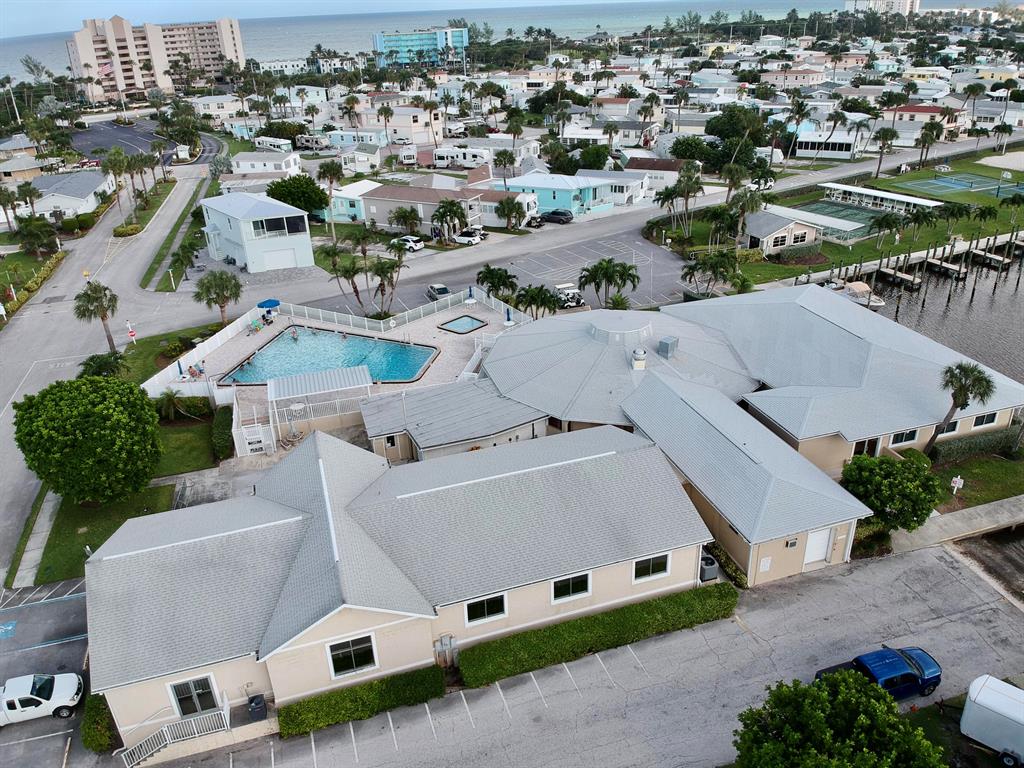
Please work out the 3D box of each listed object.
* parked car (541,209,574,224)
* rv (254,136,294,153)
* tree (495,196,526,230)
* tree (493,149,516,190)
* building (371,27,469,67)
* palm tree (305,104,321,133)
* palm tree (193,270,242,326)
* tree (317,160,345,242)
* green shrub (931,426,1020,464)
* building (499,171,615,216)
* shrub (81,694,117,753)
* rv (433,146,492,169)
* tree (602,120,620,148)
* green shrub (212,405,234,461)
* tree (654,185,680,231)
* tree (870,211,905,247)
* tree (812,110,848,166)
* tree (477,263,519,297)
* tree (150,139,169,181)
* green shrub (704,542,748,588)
[{"bbox_3d":[6.452,-24.217,106.815,4.800,1.720,1.920,15,32,30],"label":"parked car"},{"bbox_3d":[-52.540,-52.662,163.297,2.600,3.250,10.500,-26,35,-36],"label":"rv"},{"bbox_3d":[-0.225,-23.787,103.353,4.300,4.600,4.000,-2,27,0],"label":"tree"},{"bbox_3d":[-1.089,-31.805,114.844,3.800,8.800,3.800,-3,27,0],"label":"tree"},{"bbox_3d":[-49.518,-182.059,399.652,47.000,17.000,17.000,-14,29,-20],"label":"building"},{"bbox_3d":[-42.480,-54.520,158.980,3.300,10.420,3.300,-9,28,-12],"label":"palm tree"},{"bbox_3d":[-29.050,-8.440,73.900,4.890,5.830,4.890,-13,29,-20],"label":"palm tree"},{"bbox_3d":[-23.450,-24.218,99.035,3.700,11.000,3.700,-2,27,0],"label":"tree"},{"bbox_3d":[30.983,3.875,49.441,6.000,1.350,1.500,-10,28,-13],"label":"green shrub"},{"bbox_3d":[6.595,-30.431,115.979,15.500,4.700,8.500,11,30,24],"label":"building"},{"bbox_3d":[-18.955,15.474,33.549,1.400,1.200,2.600,-10,28,-15],"label":"shrub"},{"bbox_3d":[-9.824,-44.111,143.171,11.200,3.650,2.900,3,28,11],"label":"rv"},{"bbox_3d":[19.610,-48.360,146.360,3.440,6.480,3.440,1,28,7],"label":"tree"},{"bbox_3d":[-21.404,3.568,55.248,1.350,1.400,5.597,-9,28,-13],"label":"green shrub"},{"bbox_3d":[20.865,-23.084,97.581,3.340,5.900,3.340,3,28,11],"label":"tree"},{"bbox_3d":[46.311,-19.152,90.768,4.300,4.700,4.100,11,30,25],"label":"tree"},{"bbox_3d":[56.971,-43.641,131.489,6.200,9.800,4.800,9,29,21],"label":"tree"},{"bbox_3d":[-1.440,-10.320,76.860,4.330,4.390,4.330,-3,27,-1],"label":"tree"},{"bbox_3d":[-67.960,-43.103,142.614,3.140,7.610,3.140,-15,29,-21],"label":"tree"},{"bbox_3d":[11.770,9.840,40.900,0.750,0.680,3.600,-10,28,-14],"label":"green shrub"}]

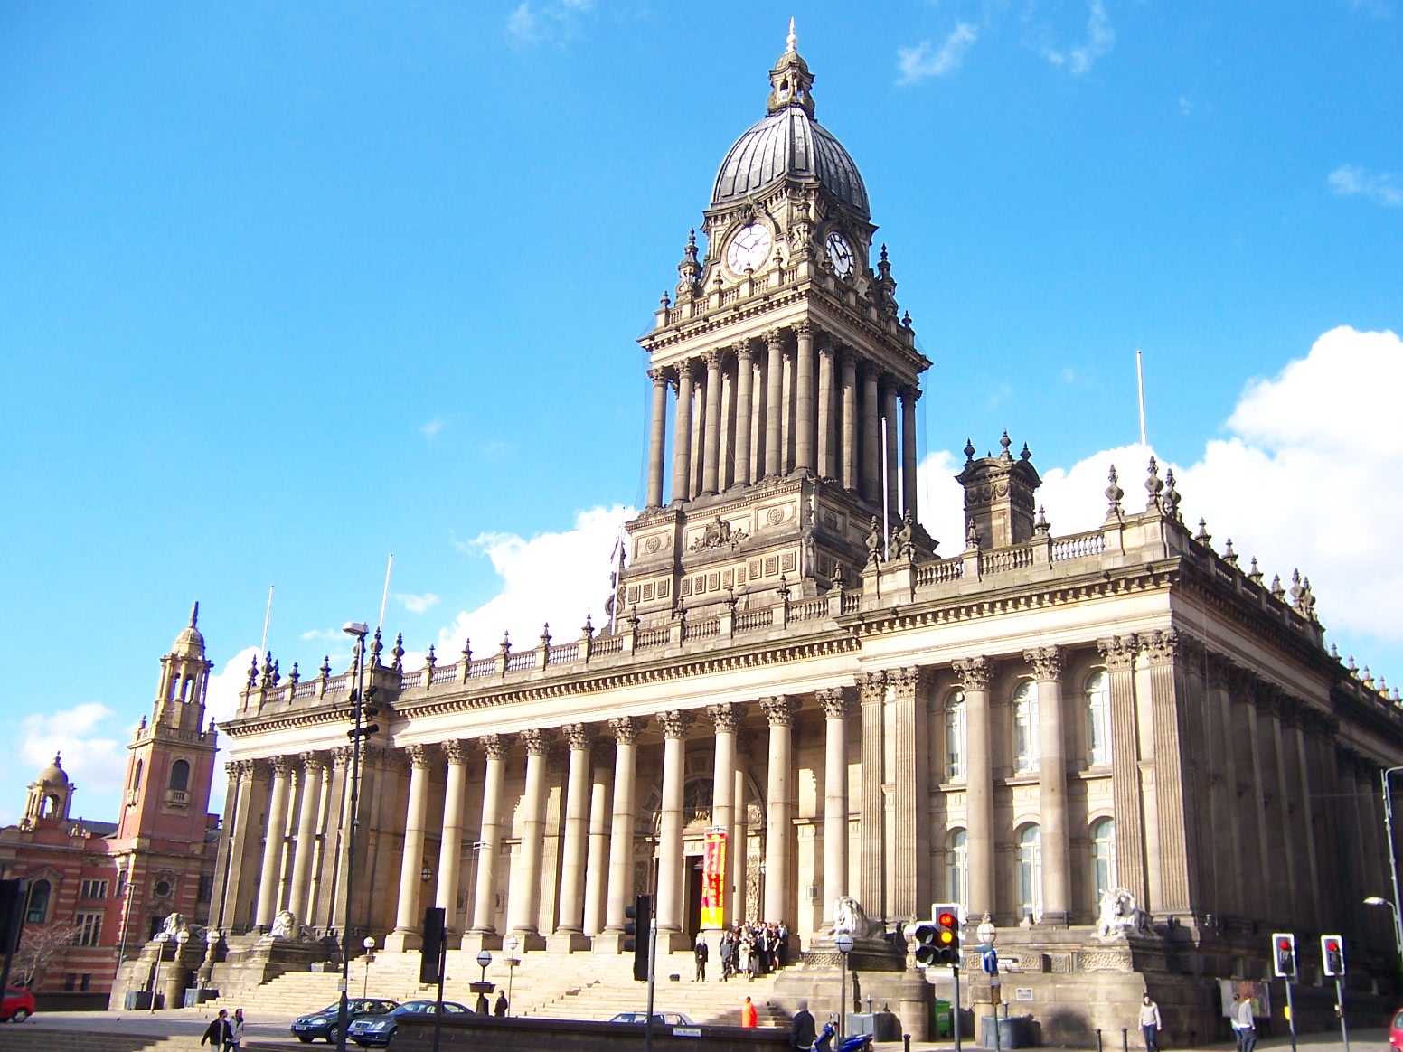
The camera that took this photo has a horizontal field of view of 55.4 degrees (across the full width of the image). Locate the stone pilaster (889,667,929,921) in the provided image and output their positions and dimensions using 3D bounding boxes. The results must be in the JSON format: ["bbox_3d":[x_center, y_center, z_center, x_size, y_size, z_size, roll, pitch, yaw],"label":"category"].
[{"bbox_3d":[8.328,10.641,53.236,1.200,9.950,0.850,-14,-24,38],"label":"stone pilaster"}]

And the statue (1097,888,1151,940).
[{"bbox_3d":[14.069,12.764,43.984,1.283,1.534,3.036,-14,-25,37],"label":"statue"}]

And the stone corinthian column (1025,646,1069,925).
[{"bbox_3d":[13.304,9.760,50.601,1.316,10.400,1.316,-14,-25,38],"label":"stone corinthian column"}]

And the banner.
[{"bbox_3d":[0.575,15.807,59.992,1.100,4.500,0.090,-9,-22,29],"label":"banner"}]

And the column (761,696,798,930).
[{"bbox_3d":[3.465,12.808,59.568,1.280,10.400,1.280,-14,-25,38],"label":"column"}]

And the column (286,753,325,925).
[{"bbox_3d":[-23.171,18.348,77.668,1.409,10.360,1.409,-14,-25,37],"label":"column"}]

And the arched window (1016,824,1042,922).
[{"bbox_3d":[12.986,13.176,50.833,1.850,3.800,0.350,-14,-24,38],"label":"arched window"}]

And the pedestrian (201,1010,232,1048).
[{"bbox_3d":[-12.324,13.223,34.012,0.580,1.750,0.520,-14,-25,38],"label":"pedestrian"}]

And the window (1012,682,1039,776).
[{"bbox_3d":[13.144,7.838,52.678,1.850,3.750,0.350,-14,-24,38],"label":"window"}]

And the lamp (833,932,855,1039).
[{"bbox_3d":[4.667,15.144,44.088,0.580,3.600,0.580,2,-19,1],"label":"lamp"}]

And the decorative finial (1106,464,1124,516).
[{"bbox_3d":[15.734,-1.302,50.968,0.750,2.100,0.750,-14,-24,38],"label":"decorative finial"}]

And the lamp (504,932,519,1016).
[{"bbox_3d":[-8.385,19.851,59.120,0.700,3.800,0.700,-14,-24,38],"label":"lamp"}]

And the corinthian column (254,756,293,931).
[{"bbox_3d":[-25.613,19.075,80.353,1.240,10.150,1.240,-14,-25,38],"label":"corinthian column"}]

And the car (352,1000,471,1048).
[{"bbox_3d":[-9.663,17.029,45.806,1.820,1.460,4.820,-14,-25,38],"label":"car"}]

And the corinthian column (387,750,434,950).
[{"bbox_3d":[-16.109,17.966,75.148,1.250,11.450,1.250,-14,-24,38],"label":"corinthian column"}]

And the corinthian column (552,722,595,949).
[{"bbox_3d":[-6.275,15.471,66.961,1.440,11.080,1.440,2,-20,1],"label":"corinthian column"}]

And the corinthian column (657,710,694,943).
[{"bbox_3d":[-1.420,14.133,63.239,1.440,10.736,1.440,-14,-25,37],"label":"corinthian column"}]

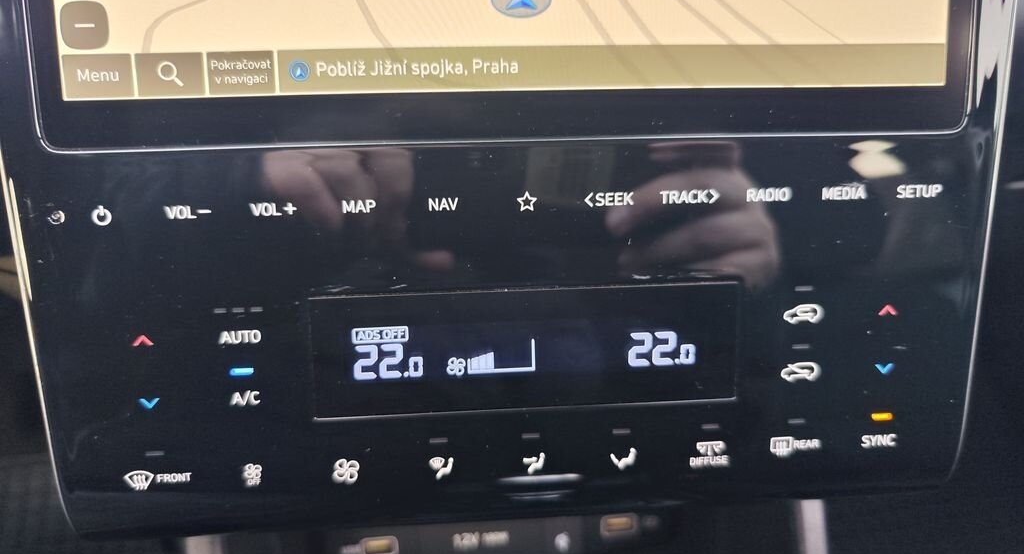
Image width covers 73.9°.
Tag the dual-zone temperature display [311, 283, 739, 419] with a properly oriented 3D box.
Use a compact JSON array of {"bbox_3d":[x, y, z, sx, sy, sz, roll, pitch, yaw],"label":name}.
[{"bbox_3d":[0.005,0.021,0.200,0.123,0.035,0.010,-2,6,-4],"label":"dual-zone temperature display"}]

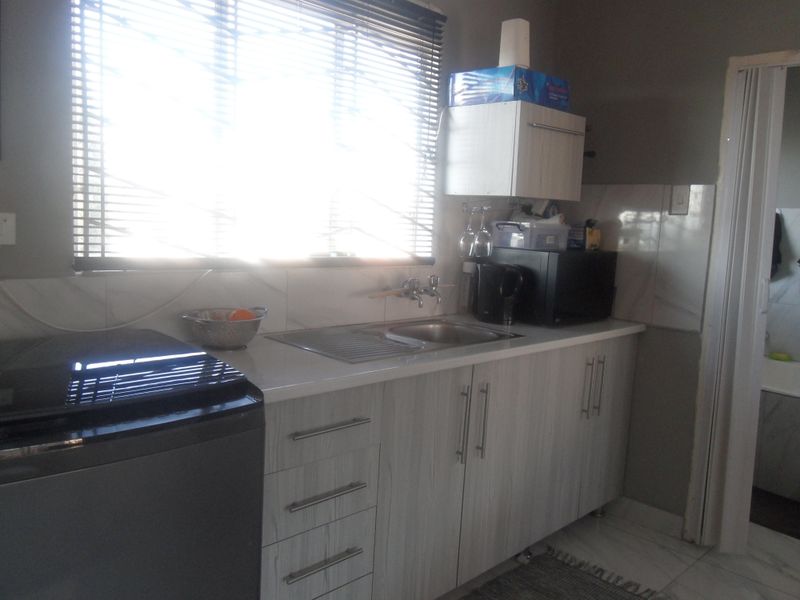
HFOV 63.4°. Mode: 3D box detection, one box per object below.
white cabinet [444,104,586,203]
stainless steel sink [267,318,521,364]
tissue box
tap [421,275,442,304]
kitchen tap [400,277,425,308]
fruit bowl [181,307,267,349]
[{"bbox_3d":[0.489,-0.597,2.689,0.467,0.348,0.361,-4,10,-44],"label":"white cabinet"},{"bbox_3d":[0.002,0.195,2.194,0.788,0.150,0.437,-4,10,-44],"label":"stainless steel sink"},{"bbox_3d":[0.452,-0.836,2.646,0.375,0.133,0.313,-4,10,-44],"label":"tissue box"},{"bbox_3d":[0.132,-0.046,2.609,0.055,0.115,0.111,-4,10,-44],"label":"tap"},{"bbox_3d":[0.052,-0.029,2.528,0.055,0.114,0.118,-4,10,-44],"label":"kitchen tap"},{"bbox_3d":[-0.513,0.089,1.894,0.250,0.097,0.225,-4,10,-44],"label":"fruit bowl"}]

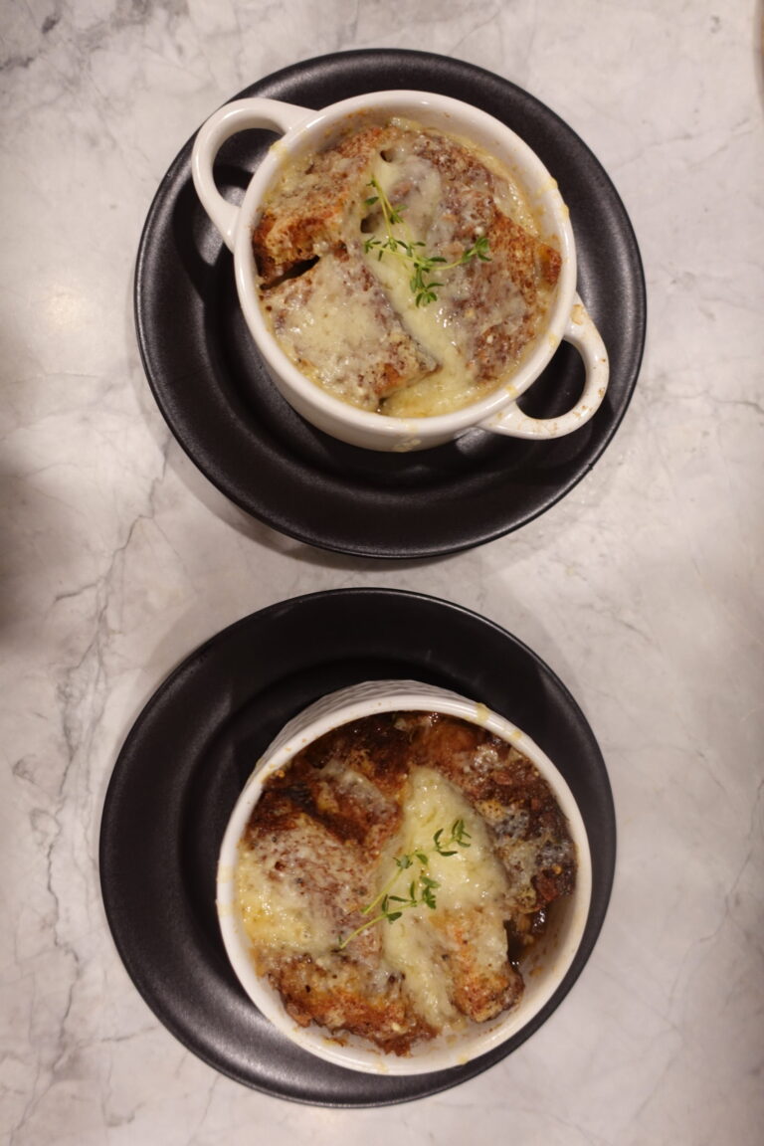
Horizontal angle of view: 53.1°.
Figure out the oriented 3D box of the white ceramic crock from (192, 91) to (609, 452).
[{"bbox_3d":[0.007,-0.107,0.291,0.167,0.058,0.119,37,87,-3],"label":"white ceramic crock"}]

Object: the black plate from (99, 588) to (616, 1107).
[{"bbox_3d":[-0.008,0.108,0.312,0.205,0.022,0.205,0,90,-5],"label":"black plate"}]

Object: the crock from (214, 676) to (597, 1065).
[{"bbox_3d":[0.006,0.104,0.286,0.126,0.063,0.126,0,90,-5],"label":"crock"}]

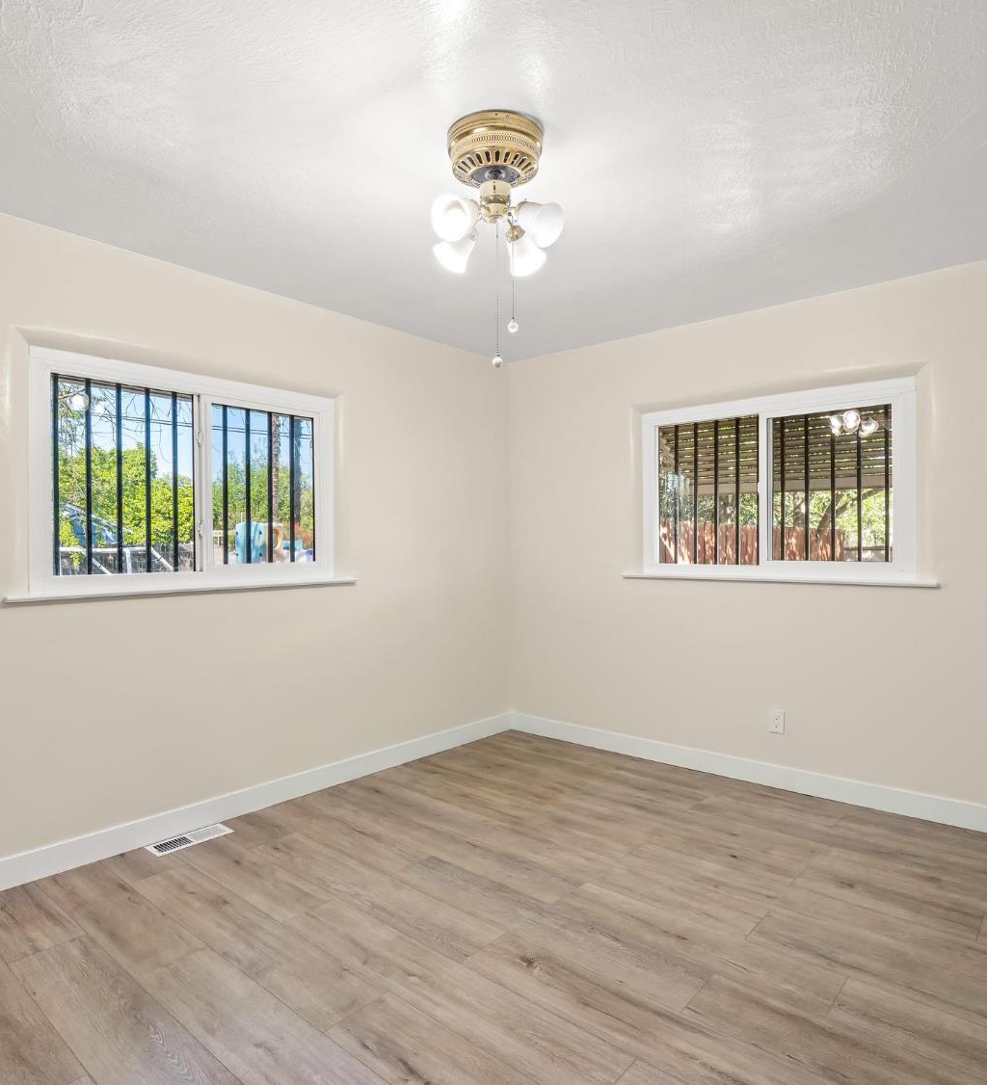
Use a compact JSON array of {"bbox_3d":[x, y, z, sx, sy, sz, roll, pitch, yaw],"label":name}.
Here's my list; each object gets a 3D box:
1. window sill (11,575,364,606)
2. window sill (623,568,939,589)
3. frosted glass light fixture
[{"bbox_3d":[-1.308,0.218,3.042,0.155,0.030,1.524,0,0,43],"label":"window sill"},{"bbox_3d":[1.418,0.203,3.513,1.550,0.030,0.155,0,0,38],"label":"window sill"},{"bbox_3d":[0.006,-0.869,2.016,0.400,0.685,0.400,0,0,-8],"label":"frosted glass light fixture"}]

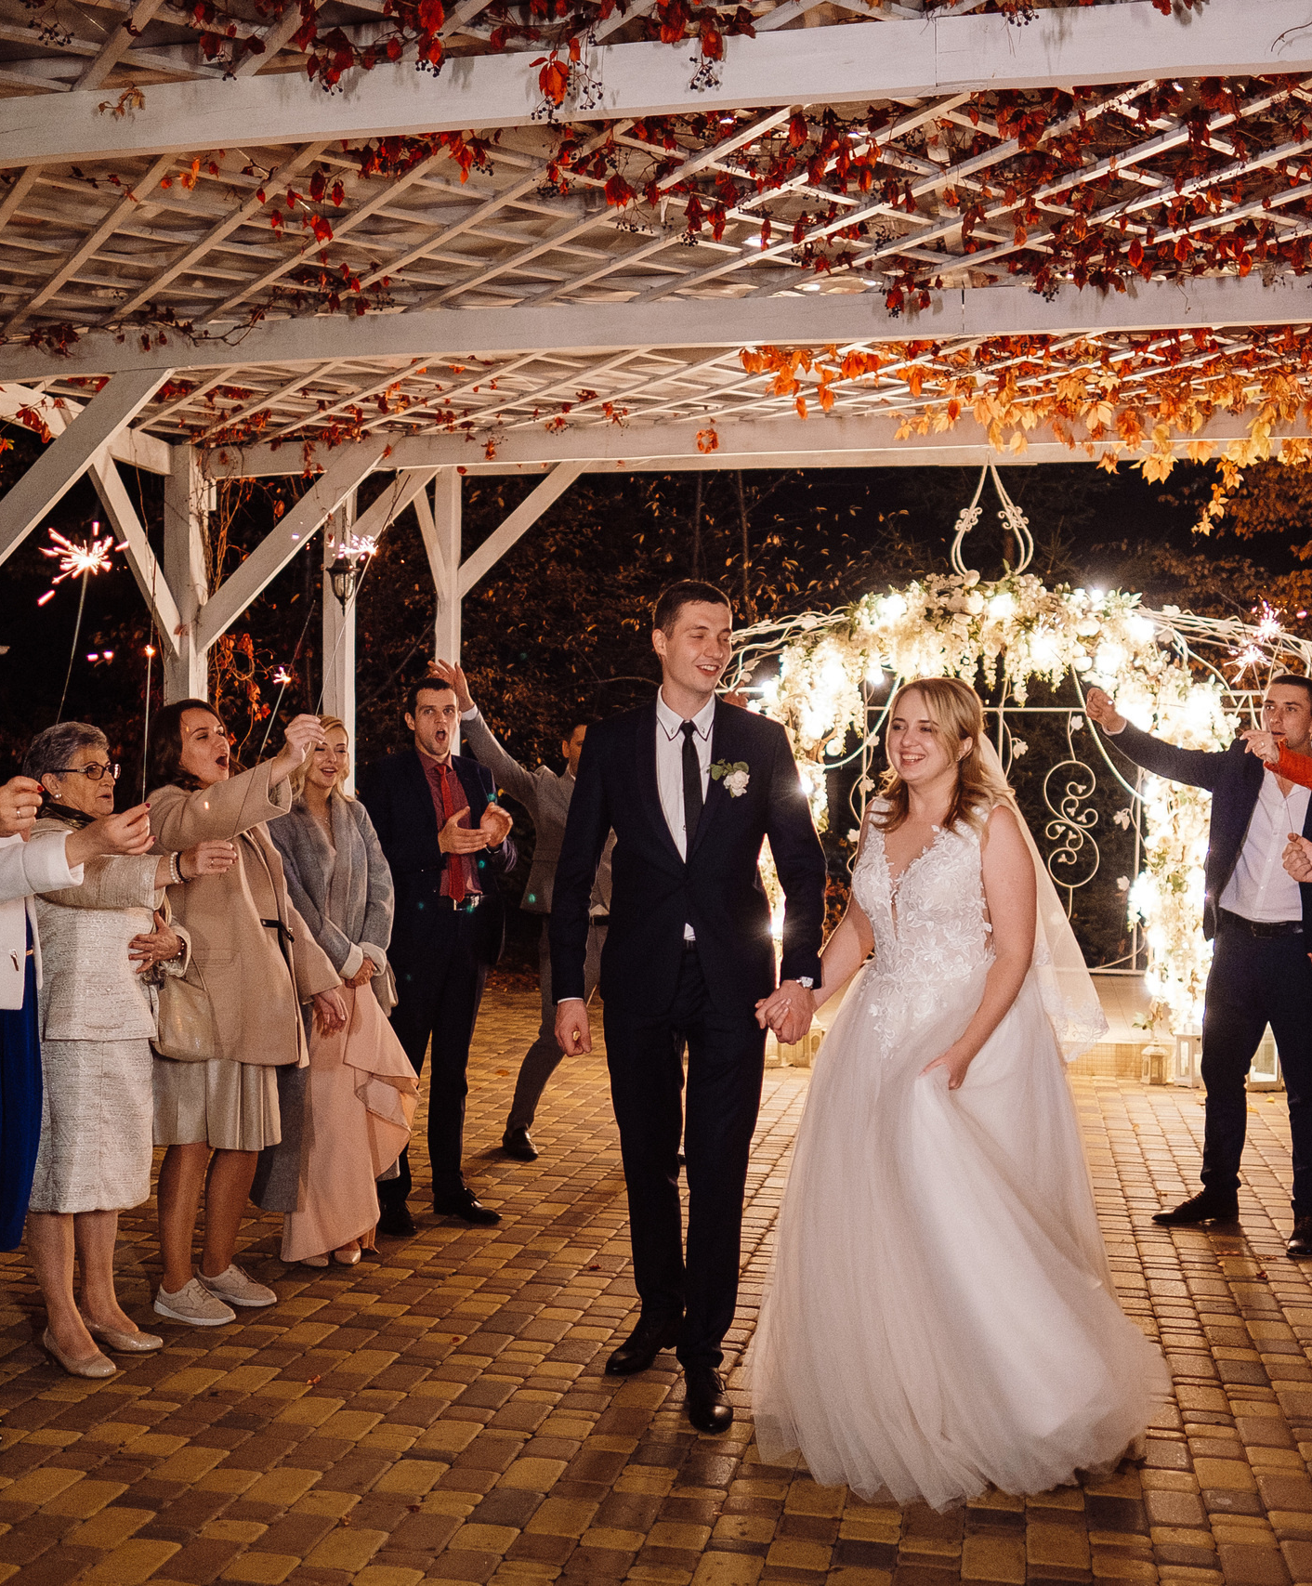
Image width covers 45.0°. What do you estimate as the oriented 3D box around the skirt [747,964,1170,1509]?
[{"bbox_3d":[0.674,0.891,3.547,0.920,1.030,0.880,0,0,12],"label":"skirt"}]

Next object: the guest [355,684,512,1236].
[{"bbox_3d":[-0.750,0.505,5.270,0.560,1.810,0.480,0,0,-25],"label":"guest"}]

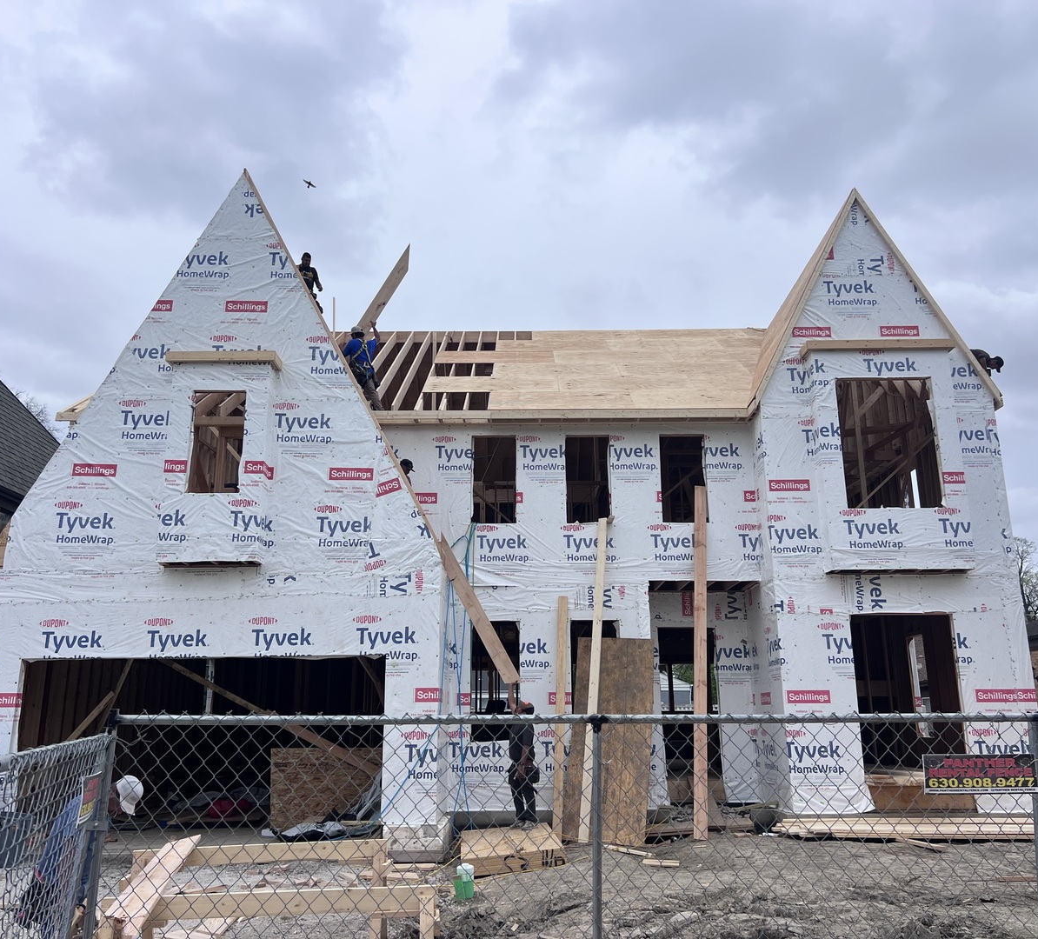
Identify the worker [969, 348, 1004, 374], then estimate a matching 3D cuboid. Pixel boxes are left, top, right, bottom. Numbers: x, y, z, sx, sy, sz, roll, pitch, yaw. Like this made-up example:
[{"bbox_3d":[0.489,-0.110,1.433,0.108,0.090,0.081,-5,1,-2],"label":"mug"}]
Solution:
[{"bbox_3d":[7.827,-1.509,16.028,0.800,1.050,0.550,-3,-15,11],"label":"worker"}]

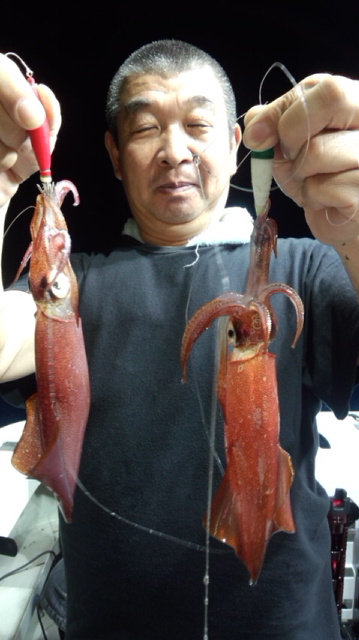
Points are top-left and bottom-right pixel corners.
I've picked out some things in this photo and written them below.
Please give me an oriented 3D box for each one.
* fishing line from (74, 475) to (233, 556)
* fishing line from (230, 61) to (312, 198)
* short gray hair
[{"bbox_3d":[-0.022,0.158,0.385,0.125,0.060,0.040,0,9,0],"label":"fishing line"},{"bbox_3d":[0.072,-0.148,0.370,0.062,0.098,0.050,0,9,0],"label":"fishing line"},{"bbox_3d":[-0.011,-0.294,0.630,0.168,0.150,0.188,-2,9,-1],"label":"short gray hair"}]

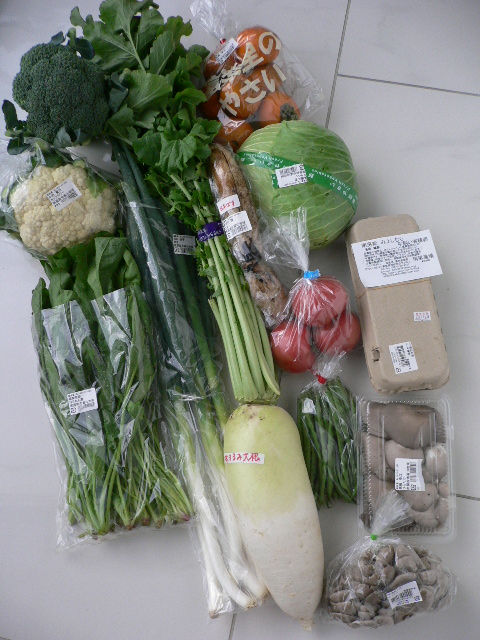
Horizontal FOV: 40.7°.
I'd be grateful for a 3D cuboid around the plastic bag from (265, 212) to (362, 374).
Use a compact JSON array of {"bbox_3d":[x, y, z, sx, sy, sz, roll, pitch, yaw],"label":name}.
[{"bbox_3d":[0.103,-0.035,0.899,0.130,0.080,0.215,-6,77,2],"label":"plastic bag"}]

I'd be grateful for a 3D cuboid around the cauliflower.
[{"bbox_3d":[-0.254,-0.160,0.926,0.155,0.120,0.140,-1,77,3],"label":"cauliflower"}]

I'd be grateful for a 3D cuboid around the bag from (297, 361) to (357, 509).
[{"bbox_3d":[0.117,0.155,0.877,0.072,0.035,0.188,-6,77,2],"label":"bag"}]

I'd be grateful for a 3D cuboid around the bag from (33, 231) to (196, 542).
[{"bbox_3d":[-0.179,0.099,0.895,0.182,0.055,0.405,-8,77,1],"label":"bag"}]

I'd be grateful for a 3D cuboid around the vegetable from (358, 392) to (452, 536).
[{"bbox_3d":[0.218,0.195,0.857,0.118,0.045,0.180,-1,77,3],"label":"vegetable"}]

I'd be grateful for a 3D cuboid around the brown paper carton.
[{"bbox_3d":[0.215,-0.023,0.896,0.100,0.068,0.240,-9,77,1],"label":"brown paper carton"}]

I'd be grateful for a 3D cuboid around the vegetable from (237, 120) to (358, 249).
[{"bbox_3d":[0.080,-0.188,0.900,0.170,0.150,0.178,-1,77,3],"label":"vegetable"}]

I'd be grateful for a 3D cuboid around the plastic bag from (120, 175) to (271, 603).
[{"bbox_3d":[-0.076,0.073,0.901,0.098,0.045,0.630,-14,77,0],"label":"plastic bag"}]

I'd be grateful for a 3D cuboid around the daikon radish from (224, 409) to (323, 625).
[{"bbox_3d":[0.044,0.247,0.831,0.096,0.090,0.278,-11,77,0],"label":"daikon radish"}]

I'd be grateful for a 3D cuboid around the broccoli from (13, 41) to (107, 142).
[{"bbox_3d":[-0.266,-0.335,0.963,0.138,0.130,0.143,-1,77,3],"label":"broccoli"}]

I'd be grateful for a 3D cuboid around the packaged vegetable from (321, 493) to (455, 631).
[{"bbox_3d":[0.189,0.304,0.818,0.160,0.075,0.160,-1,77,3],"label":"packaged vegetable"}]

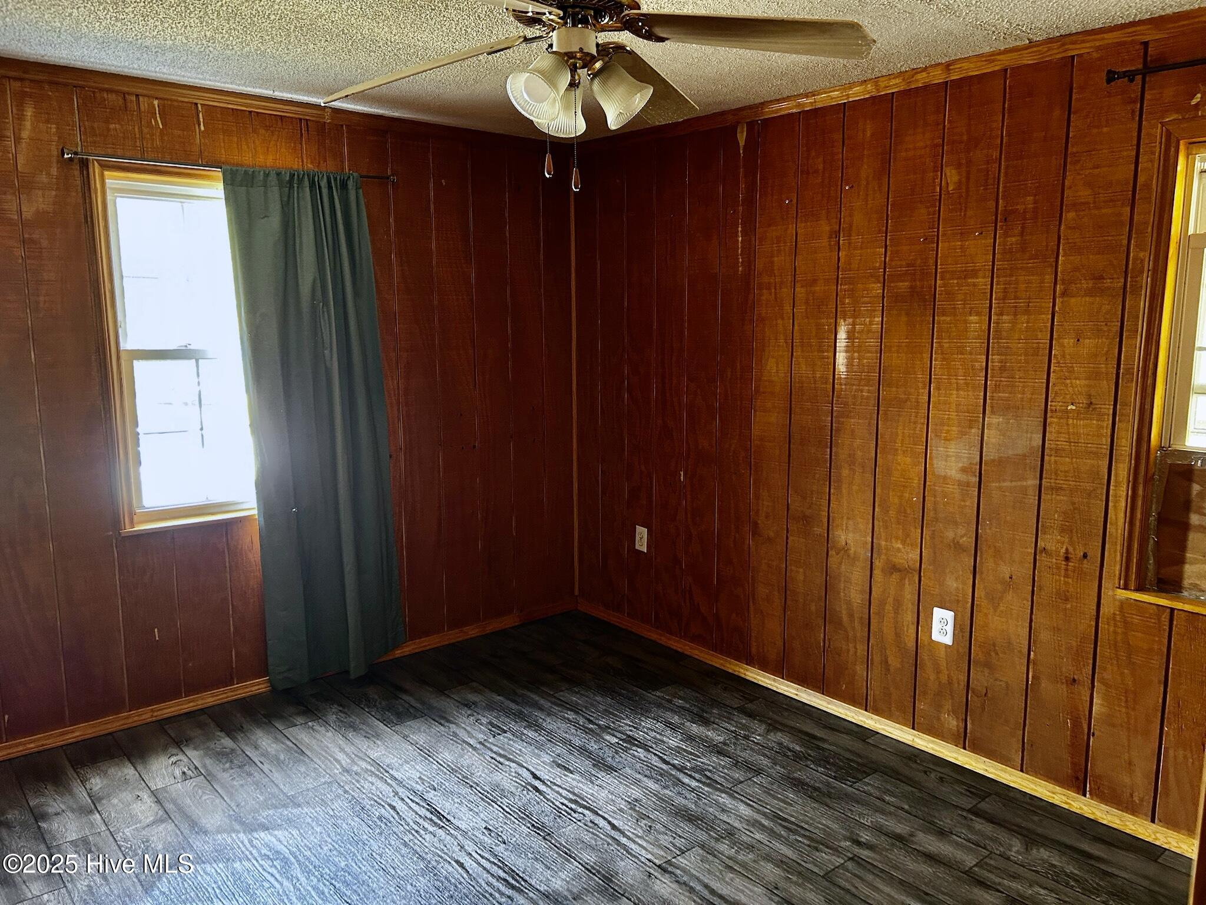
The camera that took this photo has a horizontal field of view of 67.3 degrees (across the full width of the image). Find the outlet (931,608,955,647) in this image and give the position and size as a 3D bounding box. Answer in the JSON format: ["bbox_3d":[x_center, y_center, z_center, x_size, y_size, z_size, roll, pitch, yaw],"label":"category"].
[{"bbox_3d":[1.210,0.622,3.232,0.010,0.124,0.080,-7,11,-39],"label":"outlet"}]

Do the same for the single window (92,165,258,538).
[{"bbox_3d":[-1.485,-0.411,3.624,0.900,1.355,0.100,-7,11,-39],"label":"single window"}]

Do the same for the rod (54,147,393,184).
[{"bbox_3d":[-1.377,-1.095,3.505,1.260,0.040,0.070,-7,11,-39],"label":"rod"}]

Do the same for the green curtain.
[{"bbox_3d":[-1.172,-0.080,3.822,0.660,2.130,0.120,-7,11,-39],"label":"green curtain"}]

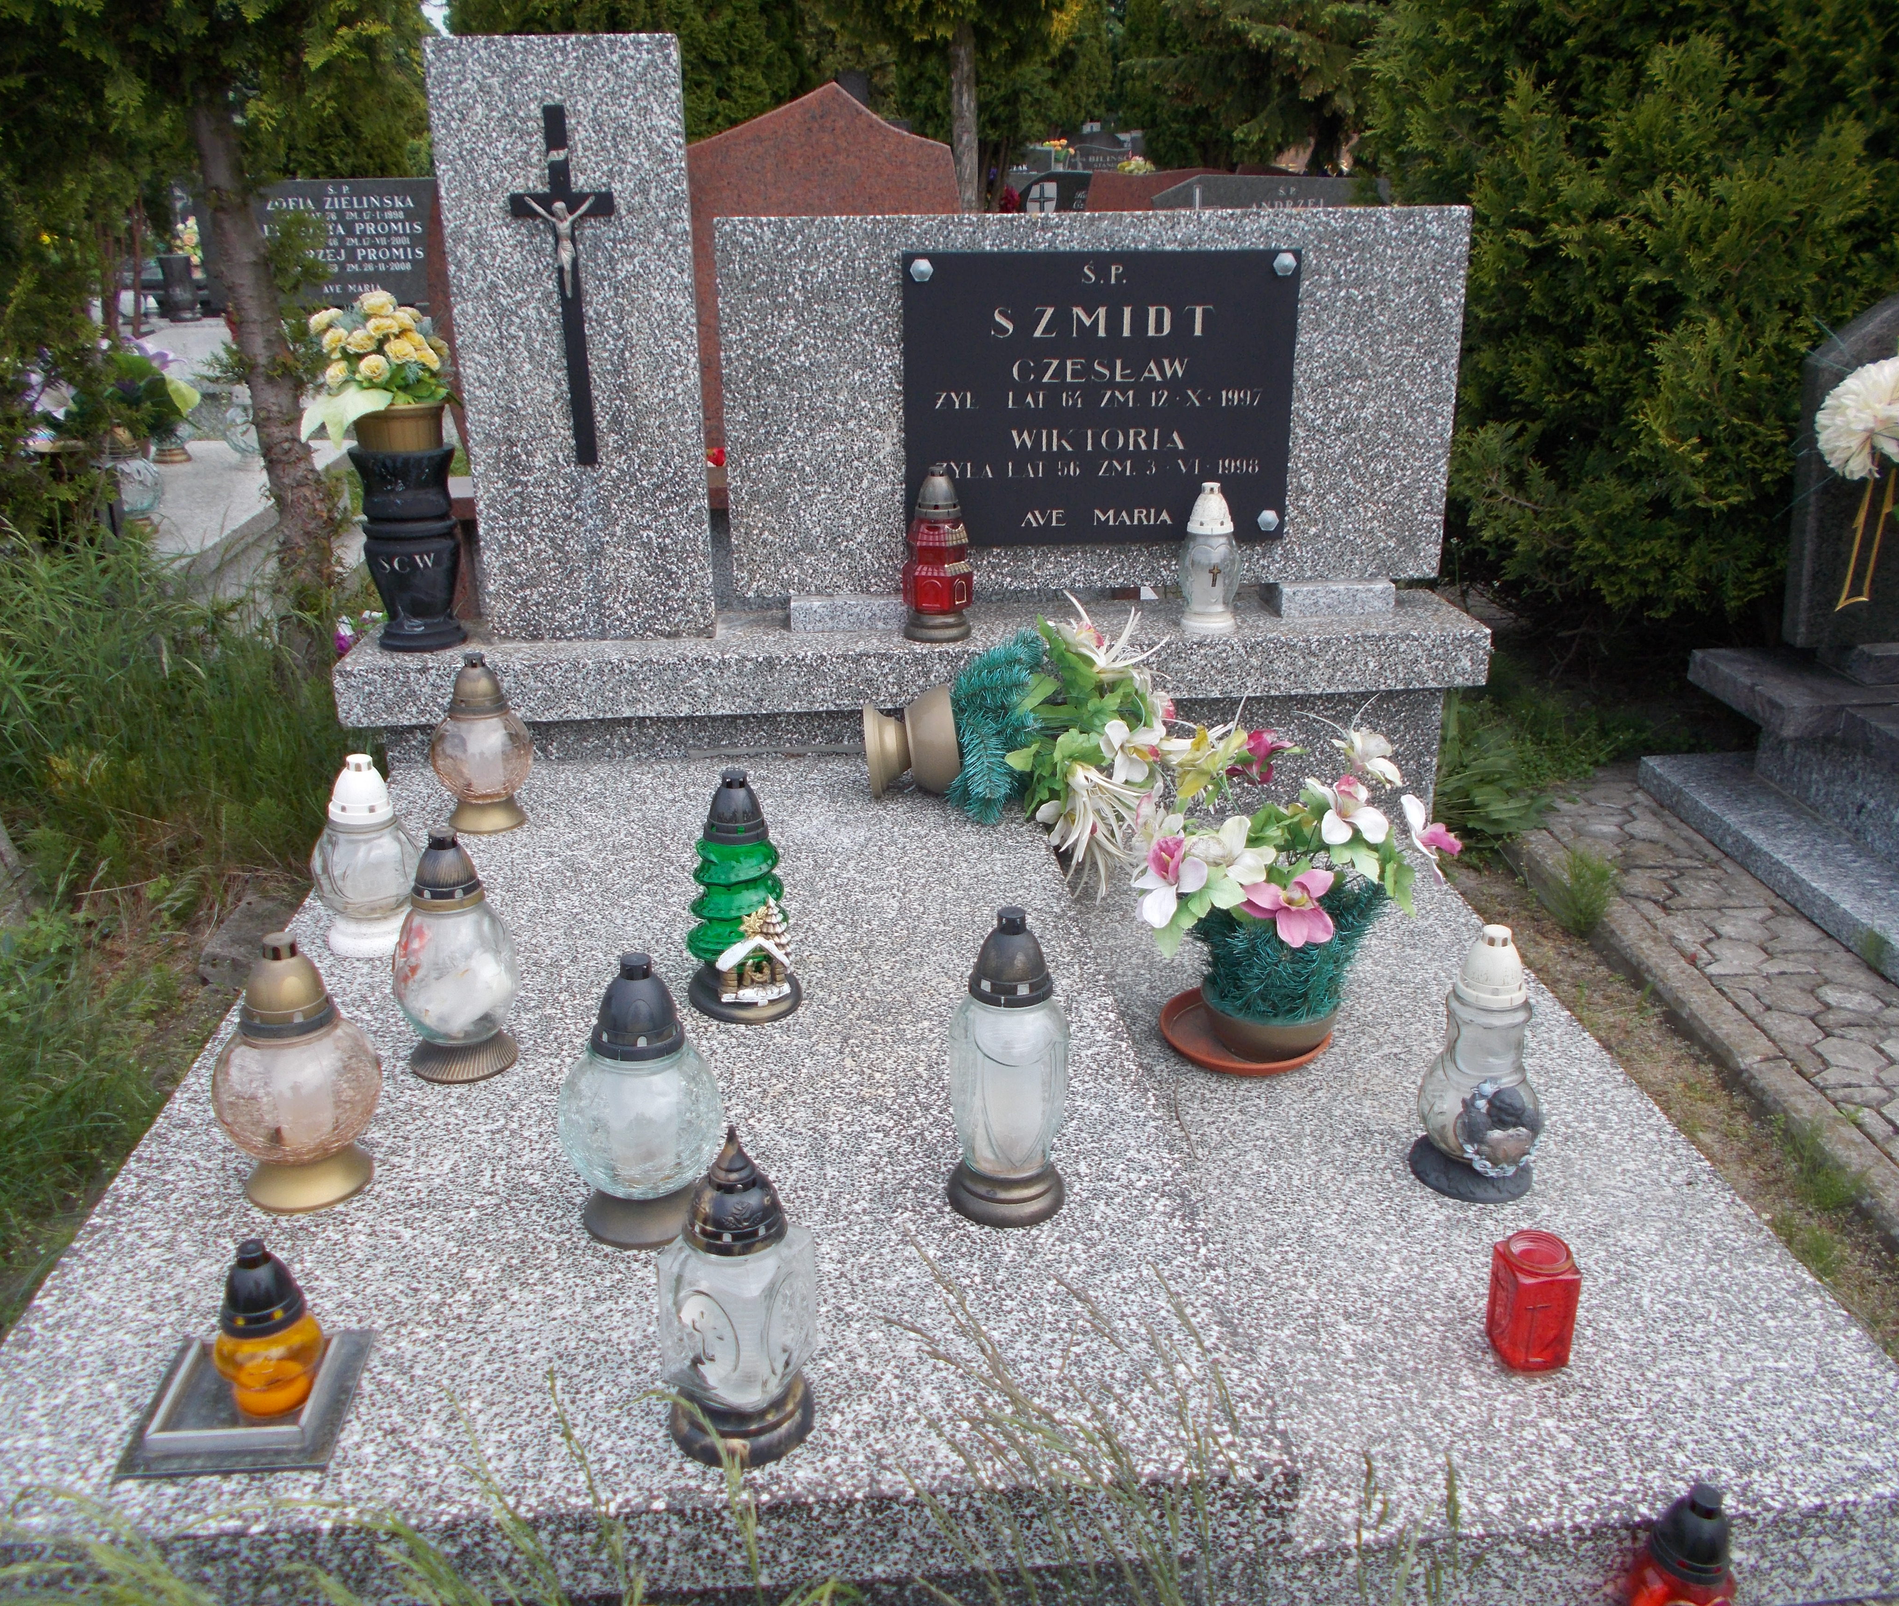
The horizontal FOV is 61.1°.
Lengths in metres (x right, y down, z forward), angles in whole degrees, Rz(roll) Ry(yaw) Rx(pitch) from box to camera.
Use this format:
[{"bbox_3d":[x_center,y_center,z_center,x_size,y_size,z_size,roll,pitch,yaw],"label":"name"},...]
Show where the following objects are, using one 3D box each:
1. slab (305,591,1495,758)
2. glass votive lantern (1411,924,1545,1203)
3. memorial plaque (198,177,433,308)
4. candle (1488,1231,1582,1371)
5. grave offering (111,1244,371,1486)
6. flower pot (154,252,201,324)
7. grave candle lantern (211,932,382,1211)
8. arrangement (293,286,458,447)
[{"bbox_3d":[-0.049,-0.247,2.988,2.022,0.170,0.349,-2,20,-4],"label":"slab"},{"bbox_3d":[0.676,0.319,2.019,0.157,0.337,0.165,-2,21,-4],"label":"glass votive lantern"},{"bbox_3d":[-2.945,-2.732,7.846,1.303,0.586,0.100,-2,21,-4],"label":"memorial plaque"},{"bbox_3d":[0.603,0.504,1.654,0.074,0.126,0.074,-2,20,-4],"label":"candle"},{"bbox_3d":[-0.595,0.432,1.346,0.164,0.163,0.168,-2,21,-4],"label":"grave offering"},{"bbox_3d":[-3.648,-2.435,7.600,0.175,0.310,0.175,-6,21,-15],"label":"flower pot"},{"bbox_3d":[-0.670,0.264,1.636,0.157,0.270,0.157,-2,21,-4],"label":"grave candle lantern"},{"bbox_3d":[-0.982,-0.737,2.751,0.266,0.267,0.240,-2,21,-4],"label":"arrangement"}]

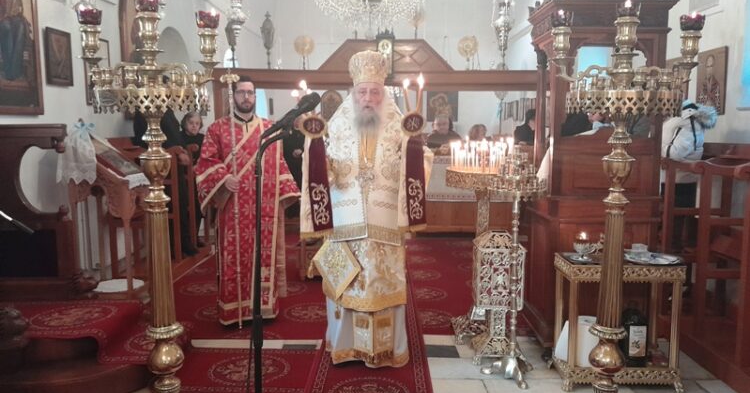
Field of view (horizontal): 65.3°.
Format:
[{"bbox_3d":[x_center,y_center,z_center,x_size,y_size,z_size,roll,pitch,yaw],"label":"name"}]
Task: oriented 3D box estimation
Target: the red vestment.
[{"bbox_3d":[-0.904,0.148,4.203,0.690,1.470,0.440,-1,7,-6],"label":"red vestment"}]

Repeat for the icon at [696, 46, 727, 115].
[{"bbox_3d":[2.487,-0.844,4.336,0.035,0.490,0.375,0,7,1],"label":"icon"}]

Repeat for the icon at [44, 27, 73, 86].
[{"bbox_3d":[-2.401,-1.049,4.465,0.035,0.410,0.350,0,7,1],"label":"icon"}]

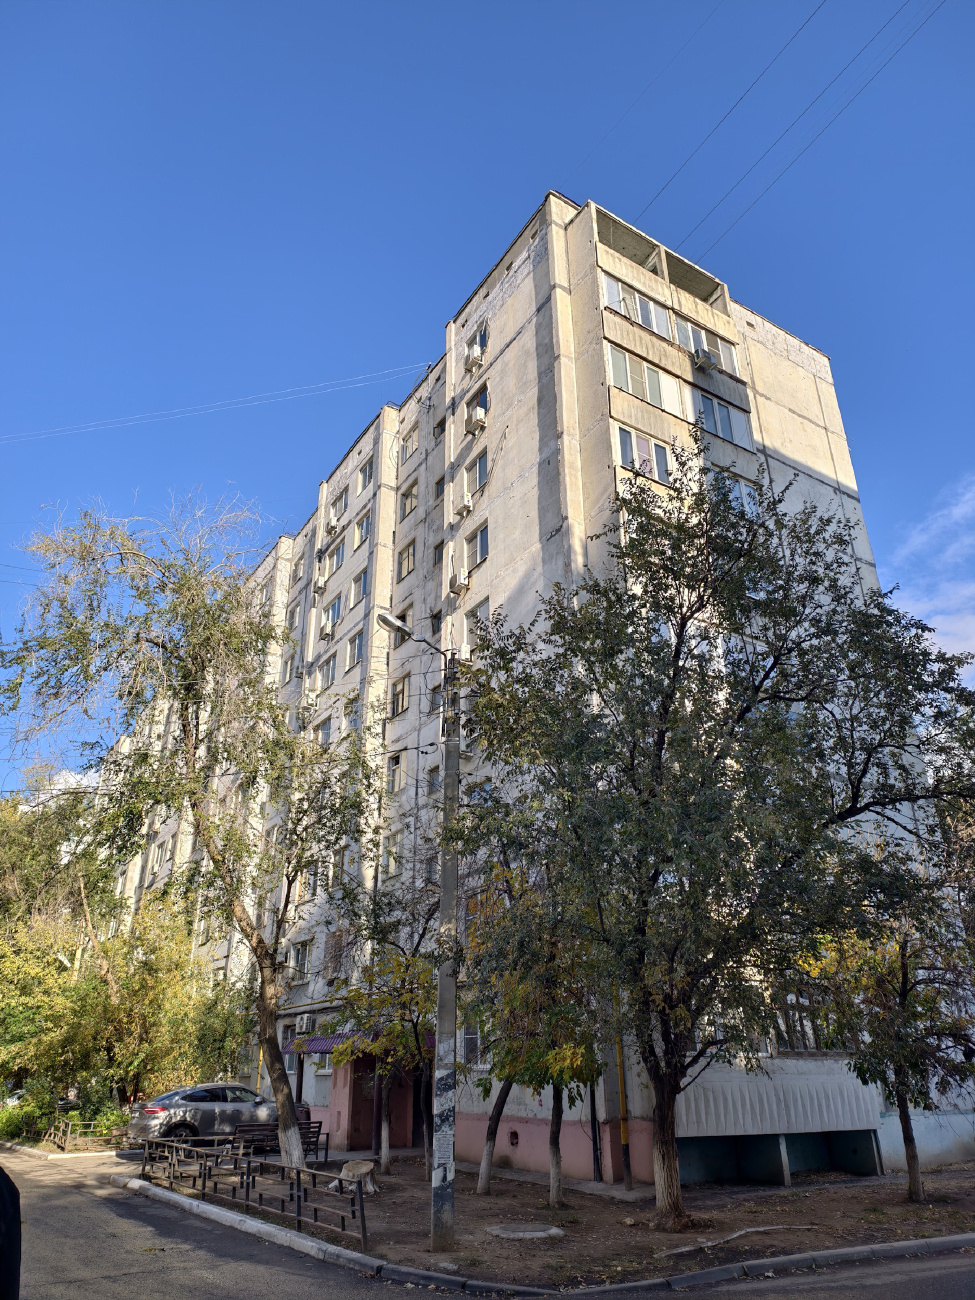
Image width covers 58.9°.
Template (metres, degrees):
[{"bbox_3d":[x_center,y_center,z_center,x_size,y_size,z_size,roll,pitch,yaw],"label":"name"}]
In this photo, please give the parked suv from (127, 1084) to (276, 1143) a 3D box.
[{"bbox_3d":[-7.121,12.573,23.260,4.630,1.650,1.880,16,-31,-31],"label":"parked suv"}]

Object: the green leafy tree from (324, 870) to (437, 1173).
[{"bbox_3d":[-2.257,7.761,18.587,2.700,5.942,2.600,3,-27,-6],"label":"green leafy tree"}]

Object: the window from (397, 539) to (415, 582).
[{"bbox_3d":[-3.014,-3.346,33.138,0.150,1.387,1.365,15,-30,-29],"label":"window"}]

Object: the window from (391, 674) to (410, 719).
[{"bbox_3d":[-3.004,1.630,30.537,0.160,1.368,1.398,15,-30,-29],"label":"window"}]

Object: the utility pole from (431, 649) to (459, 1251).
[{"bbox_3d":[-0.518,3.379,11.312,0.260,7.420,0.220,1,-26,-2],"label":"utility pole"}]

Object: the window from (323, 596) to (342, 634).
[{"bbox_3d":[-6.662,-1.473,37.031,0.160,1.358,1.993,15,-30,-29],"label":"window"}]

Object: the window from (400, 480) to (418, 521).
[{"bbox_3d":[-3.053,-5.896,34.197,0.160,1.398,1.392,15,-30,-29],"label":"window"}]

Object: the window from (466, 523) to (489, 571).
[{"bbox_3d":[-0.282,-3.161,26.742,0.160,1.448,1.360,15,-30,-29],"label":"window"}]

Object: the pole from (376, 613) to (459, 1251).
[{"bbox_3d":[-1.000,3.101,11.112,1.396,7.744,0.300,15,-30,-29],"label":"pole"}]

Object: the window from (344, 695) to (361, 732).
[{"bbox_3d":[-5.008,2.595,32.197,0.150,1.303,1.316,15,-30,-29],"label":"window"}]

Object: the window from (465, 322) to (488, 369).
[{"bbox_3d":[-0.305,-10.678,30.358,0.150,1.303,1.339,15,-30,-29],"label":"window"}]

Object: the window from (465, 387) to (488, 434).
[{"bbox_3d":[-0.284,-8.090,29.061,0.150,1.314,1.316,15,-30,-29],"label":"window"}]

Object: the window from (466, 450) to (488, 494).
[{"bbox_3d":[-0.313,-5.684,27.995,0.160,1.409,1.360,15,-30,-29],"label":"window"}]

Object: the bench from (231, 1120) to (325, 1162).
[{"bbox_3d":[-4.940,11.449,20.065,2.195,0.840,0.570,22,-34,-37],"label":"bench"}]

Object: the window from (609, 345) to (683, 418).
[{"bbox_3d":[4.513,-7.601,24.610,2.615,1.423,0.160,15,-30,-29],"label":"window"}]

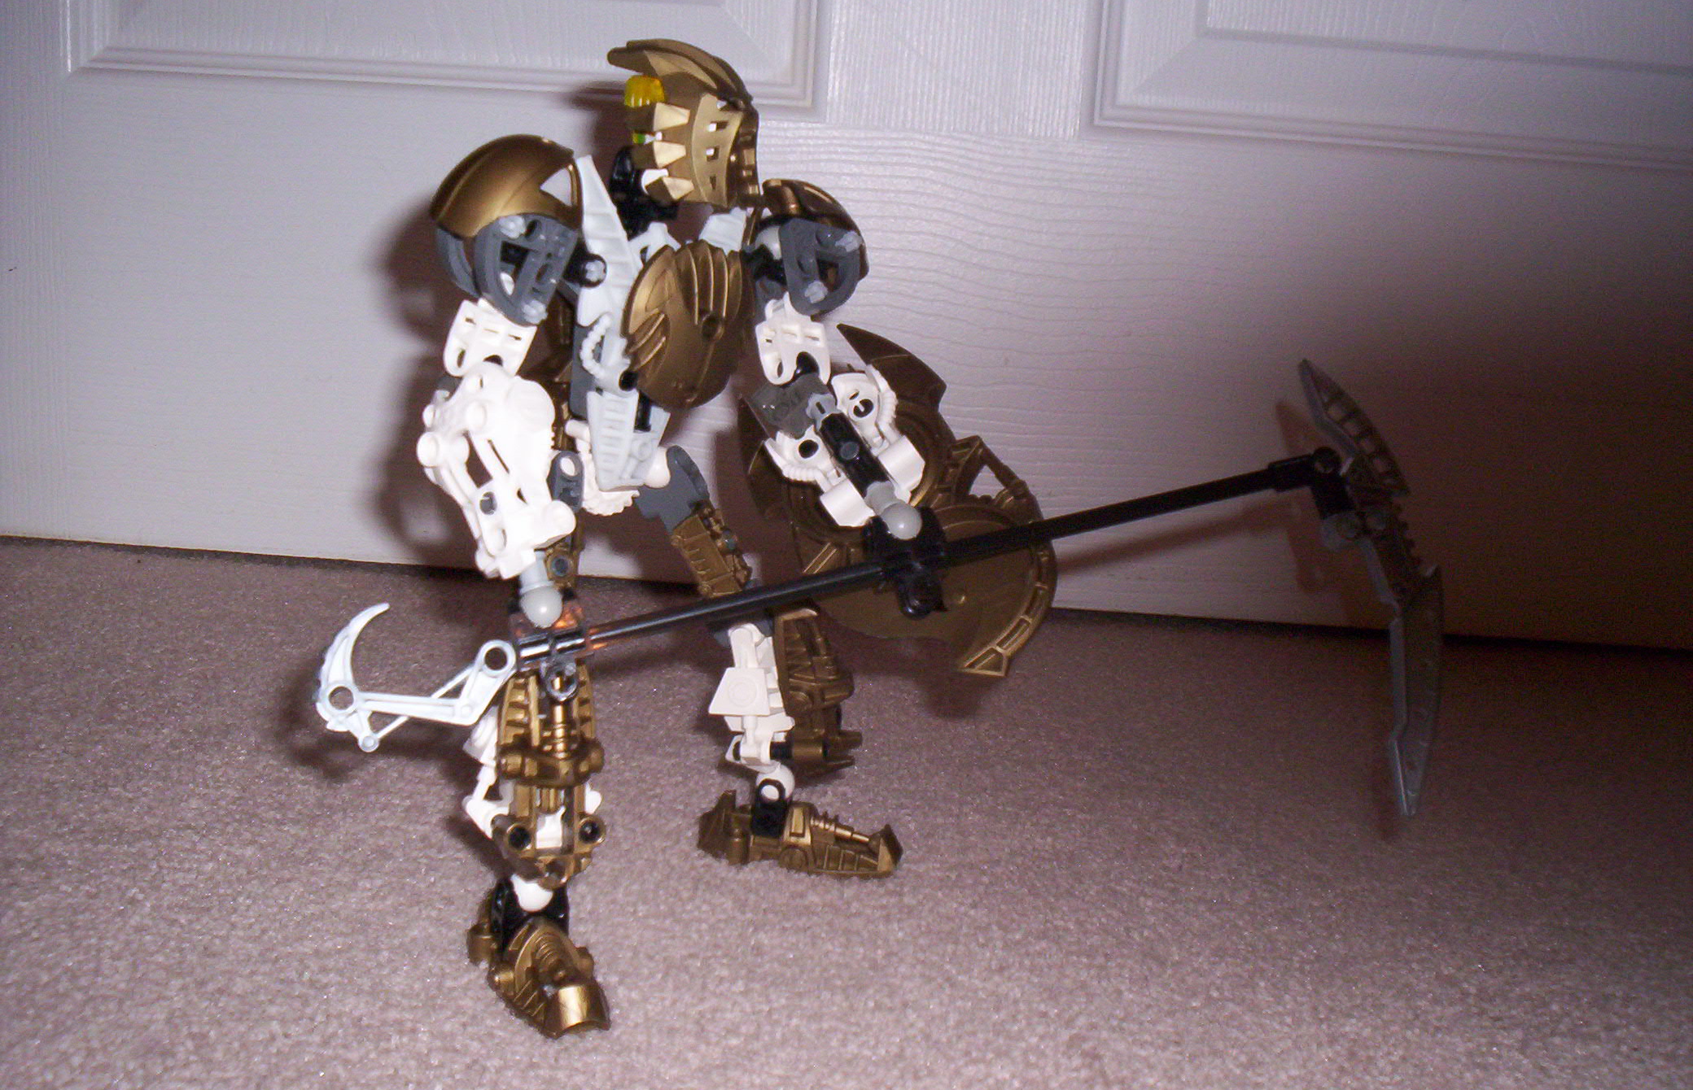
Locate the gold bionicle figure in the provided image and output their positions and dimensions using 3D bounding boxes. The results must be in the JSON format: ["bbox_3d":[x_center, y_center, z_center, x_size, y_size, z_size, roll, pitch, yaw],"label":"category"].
[{"bbox_3d":[-0.035,-0.015,0.460,0.120,0.219,0.165,13,15,38],"label":"gold bionicle figure"}]

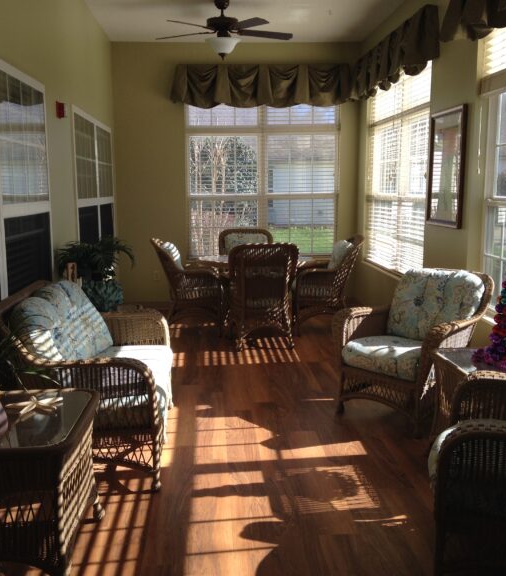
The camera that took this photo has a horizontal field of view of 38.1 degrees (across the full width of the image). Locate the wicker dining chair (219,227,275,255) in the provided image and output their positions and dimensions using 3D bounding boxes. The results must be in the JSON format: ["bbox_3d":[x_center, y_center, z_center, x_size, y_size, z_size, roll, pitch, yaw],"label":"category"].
[{"bbox_3d":[-0.072,-0.169,8.356,0.641,0.957,0.710,-1,8,-3],"label":"wicker dining chair"}]

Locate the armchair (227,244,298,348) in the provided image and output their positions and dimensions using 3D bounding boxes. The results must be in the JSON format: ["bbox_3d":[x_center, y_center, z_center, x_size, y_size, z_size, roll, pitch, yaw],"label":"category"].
[{"bbox_3d":[0.084,0.057,6.750,0.641,0.957,0.710,-1,8,-3],"label":"armchair"}]

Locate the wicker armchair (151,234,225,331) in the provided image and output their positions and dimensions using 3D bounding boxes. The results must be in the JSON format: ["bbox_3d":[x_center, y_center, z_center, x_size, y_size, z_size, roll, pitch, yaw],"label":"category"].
[{"bbox_3d":[-0.652,-0.029,7.556,0.707,0.975,0.606,-1,8,-3],"label":"wicker armchair"}]

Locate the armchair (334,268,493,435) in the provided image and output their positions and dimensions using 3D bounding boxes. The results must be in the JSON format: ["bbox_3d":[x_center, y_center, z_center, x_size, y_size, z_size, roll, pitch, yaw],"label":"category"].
[{"bbox_3d":[1.037,0.367,4.712,0.779,0.908,0.750,-7,11,-41],"label":"armchair"}]

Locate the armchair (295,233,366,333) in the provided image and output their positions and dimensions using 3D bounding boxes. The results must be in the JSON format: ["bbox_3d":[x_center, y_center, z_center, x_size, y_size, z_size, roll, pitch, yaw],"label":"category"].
[{"bbox_3d":[0.758,-0.051,7.502,0.710,0.957,0.641,-1,8,-3],"label":"armchair"}]

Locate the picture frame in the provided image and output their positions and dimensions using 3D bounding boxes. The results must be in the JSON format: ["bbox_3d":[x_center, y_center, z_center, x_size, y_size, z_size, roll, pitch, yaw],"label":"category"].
[{"bbox_3d":[1.459,-0.912,5.564,0.040,0.868,0.789,-1,8,-3],"label":"picture frame"}]

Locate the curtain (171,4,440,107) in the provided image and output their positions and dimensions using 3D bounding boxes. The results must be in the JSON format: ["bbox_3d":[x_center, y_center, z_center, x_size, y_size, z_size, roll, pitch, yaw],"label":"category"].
[{"bbox_3d":[0.243,-2.198,7.243,2.243,0.495,3.051,-1,8,-3],"label":"curtain"}]

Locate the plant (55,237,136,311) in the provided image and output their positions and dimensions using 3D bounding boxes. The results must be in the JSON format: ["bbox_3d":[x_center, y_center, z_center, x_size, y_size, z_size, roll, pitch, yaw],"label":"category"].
[{"bbox_3d":[-1.122,-0.090,5.281,0.546,0.561,0.505,-1,8,-3],"label":"plant"}]

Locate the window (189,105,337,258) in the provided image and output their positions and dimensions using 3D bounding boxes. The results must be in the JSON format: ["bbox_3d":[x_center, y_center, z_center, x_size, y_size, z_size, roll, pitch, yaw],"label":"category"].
[{"bbox_3d":[0.123,-1.306,8.911,1.844,1.869,0.121,-1,8,-3],"label":"window"}]

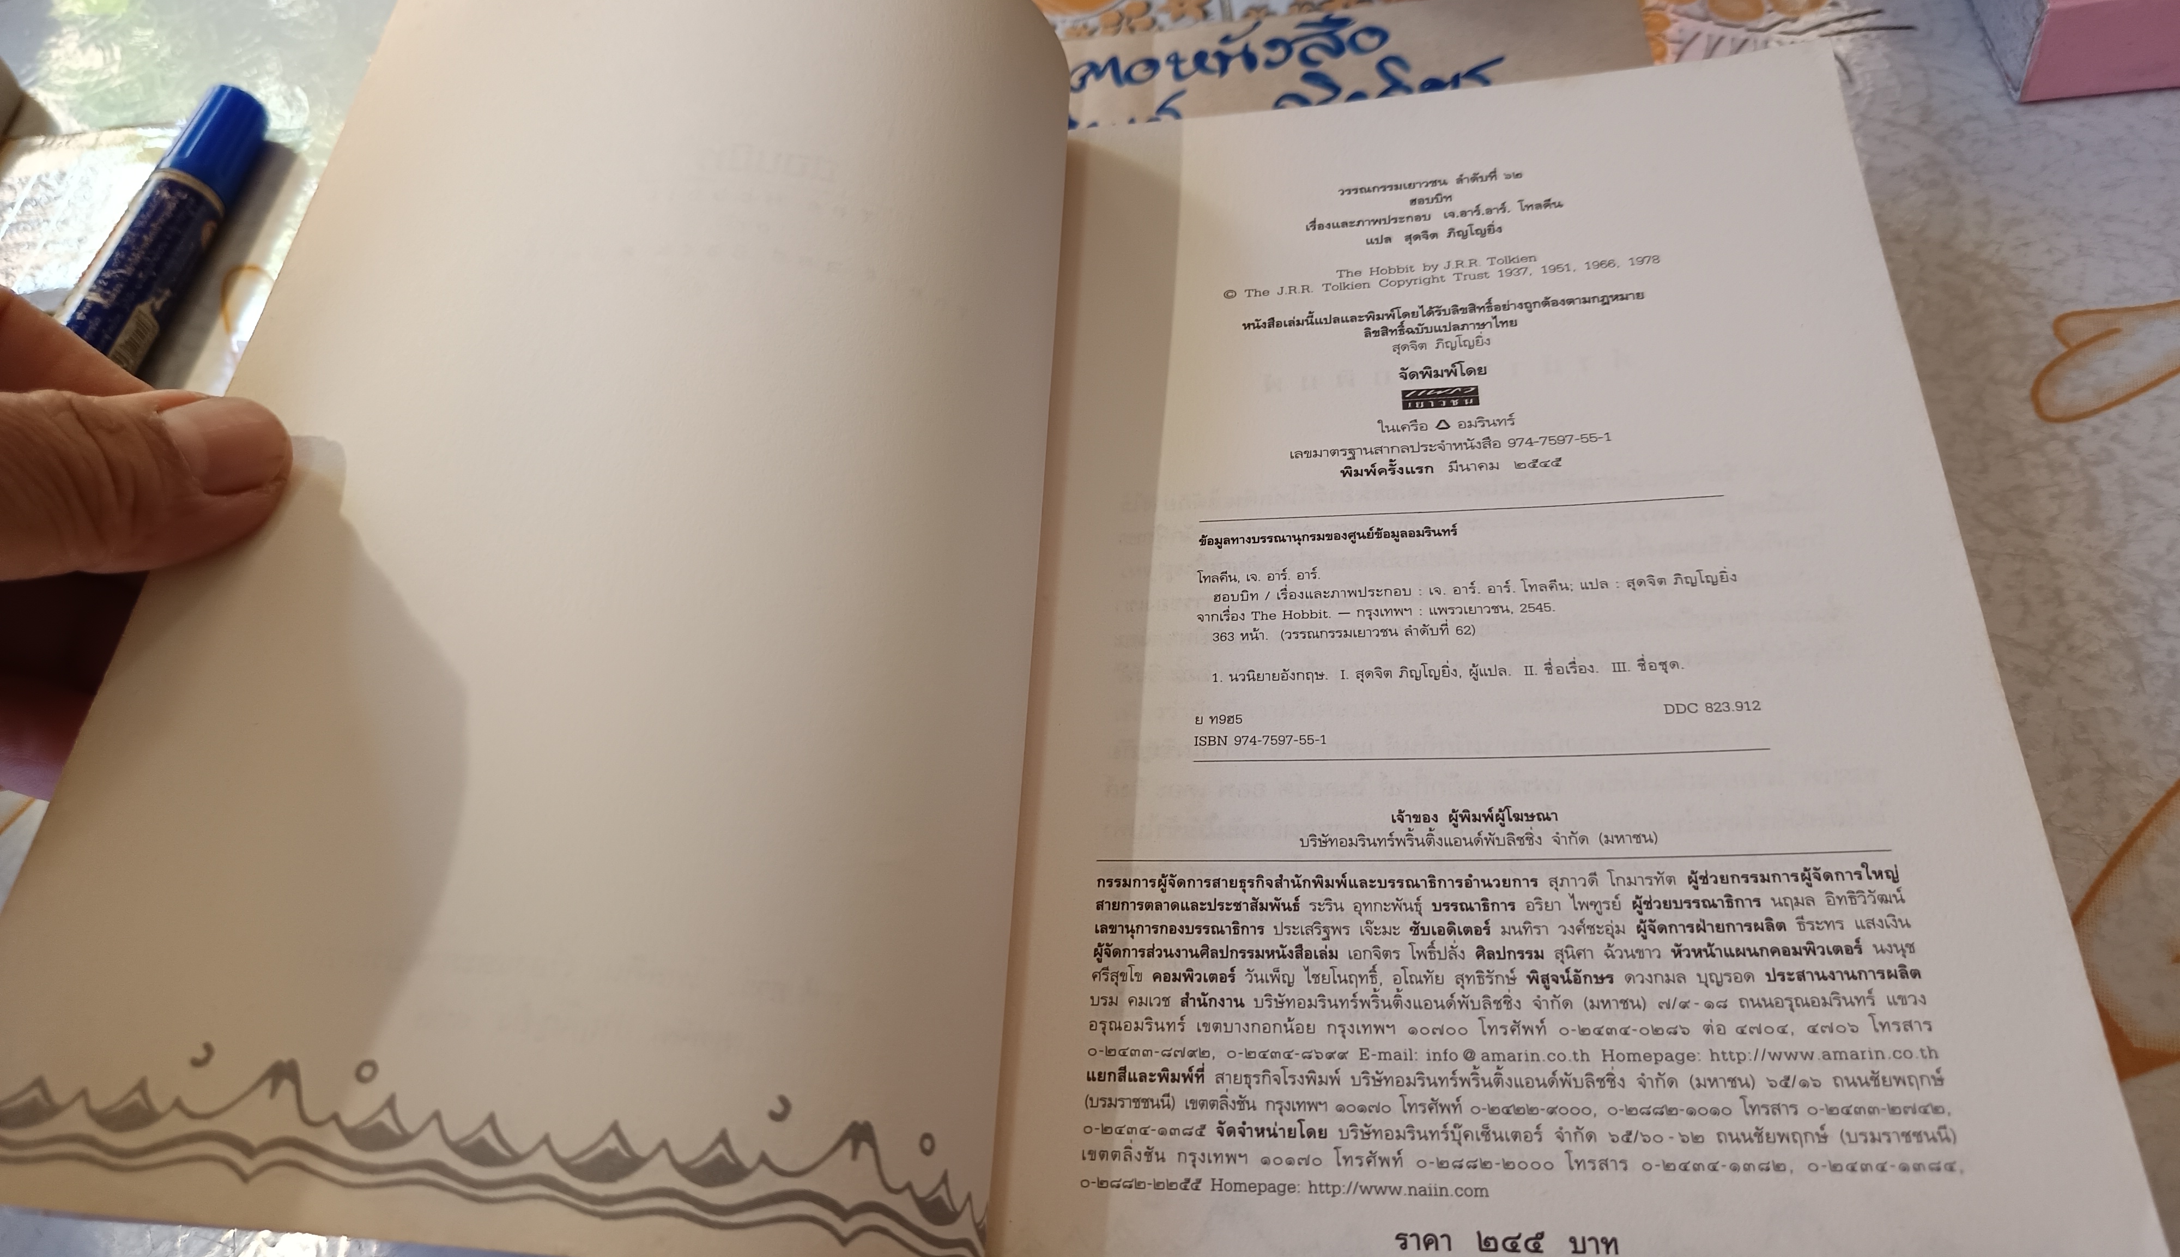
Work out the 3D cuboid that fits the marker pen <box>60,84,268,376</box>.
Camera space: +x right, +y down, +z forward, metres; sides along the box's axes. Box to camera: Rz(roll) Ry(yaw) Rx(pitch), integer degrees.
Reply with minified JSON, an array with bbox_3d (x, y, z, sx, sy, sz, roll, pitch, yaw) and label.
[{"bbox_3d":[-0.214,-0.065,0.329,0.017,0.017,0.139,4,62,12],"label":"marker pen"}]

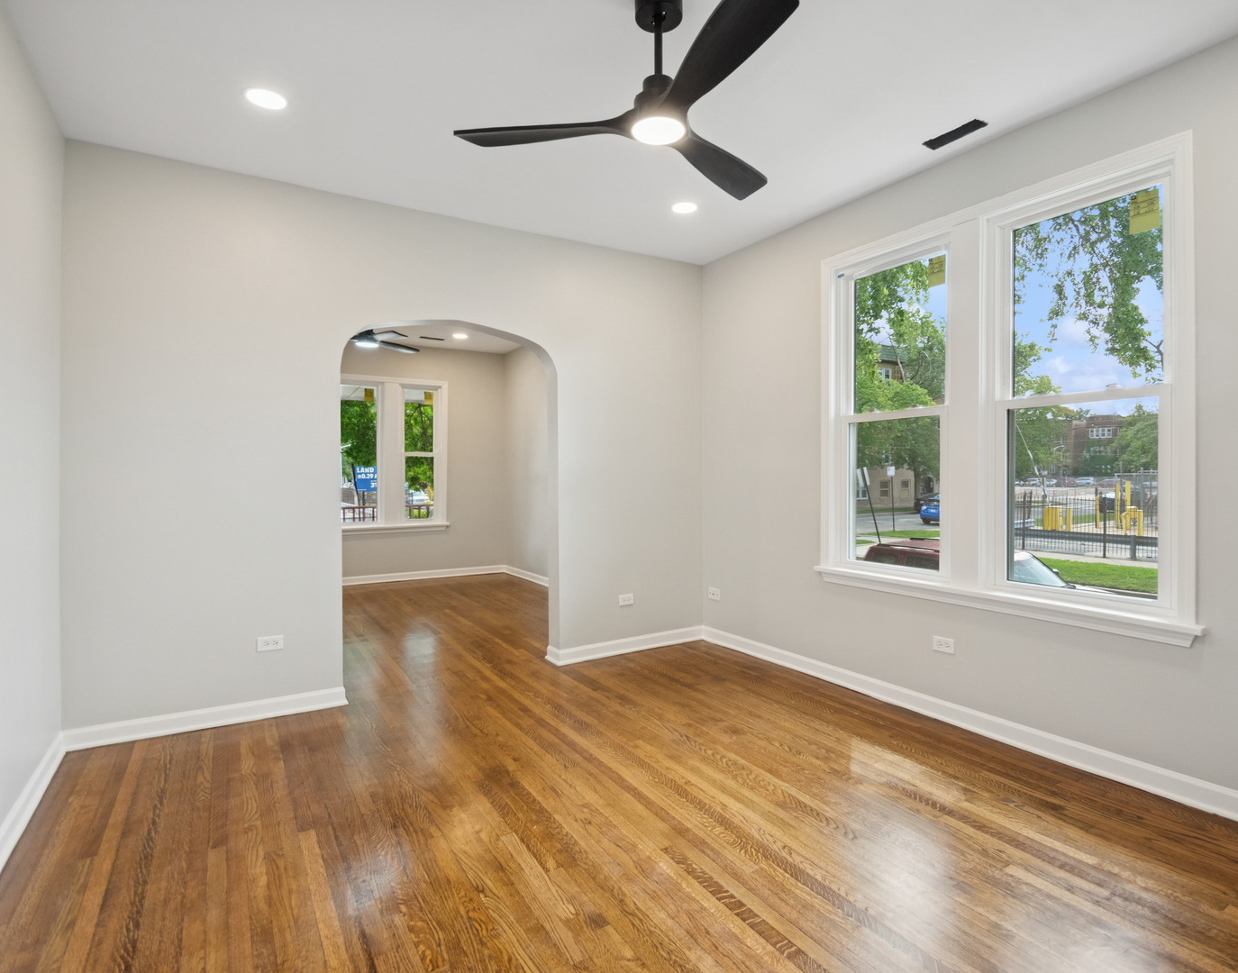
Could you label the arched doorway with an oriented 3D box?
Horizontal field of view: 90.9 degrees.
[{"bbox_3d":[-0.977,0.097,3.628,1.280,2.130,0.170,-1,2,-29],"label":"arched doorway"}]

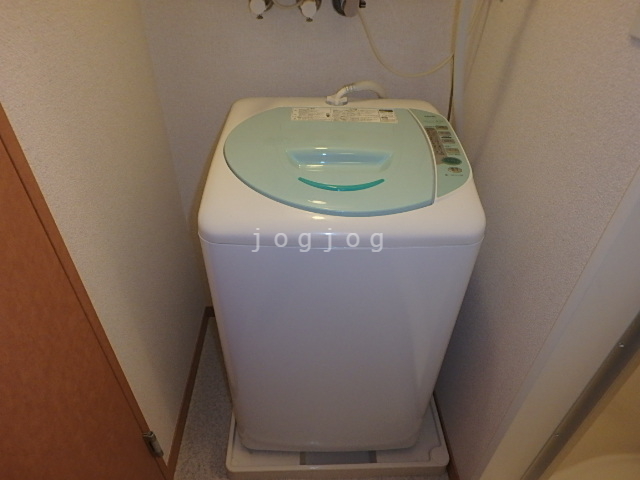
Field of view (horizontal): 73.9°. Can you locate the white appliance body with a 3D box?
[{"bbox_3d":[0.038,0.121,1.186,0.520,0.865,0.505,0,38,0],"label":"white appliance body"}]

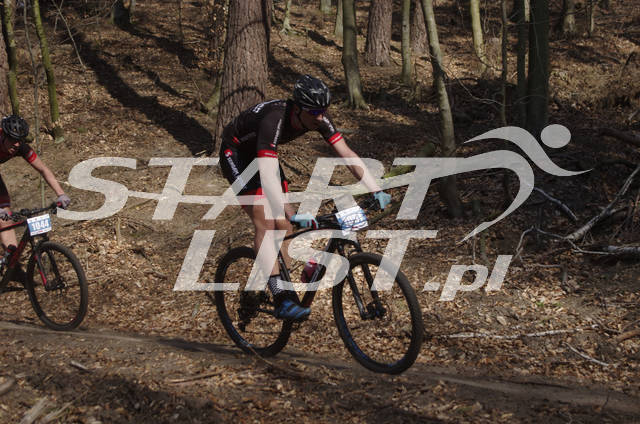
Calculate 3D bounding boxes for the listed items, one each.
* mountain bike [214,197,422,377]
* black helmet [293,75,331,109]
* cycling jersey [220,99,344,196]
[{"bbox_3d":[-0.077,0.466,7.011,0.740,1.000,1.850,-16,11,-43],"label":"mountain bike"},{"bbox_3d":[-0.049,-0.731,6.850,0.200,0.165,0.270,-5,23,-35],"label":"black helmet"},{"bbox_3d":[-0.293,-0.400,7.009,0.600,0.560,0.800,-10,8,-43],"label":"cycling jersey"}]

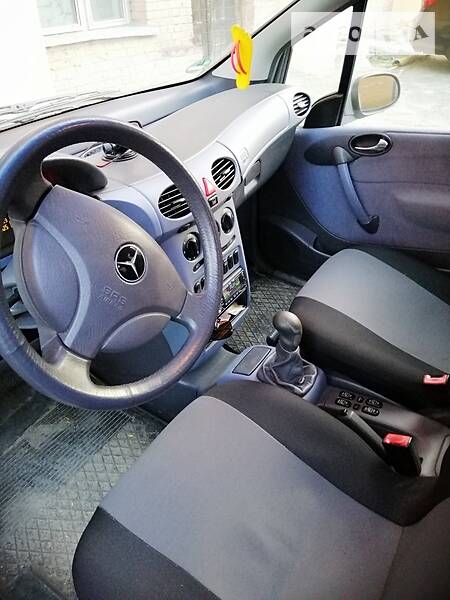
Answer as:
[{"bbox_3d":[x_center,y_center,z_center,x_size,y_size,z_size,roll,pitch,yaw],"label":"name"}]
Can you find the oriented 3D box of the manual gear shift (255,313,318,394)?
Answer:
[{"bbox_3d":[0.136,0.098,0.927,0.120,0.165,0.095,17,39,28],"label":"manual gear shift"}]

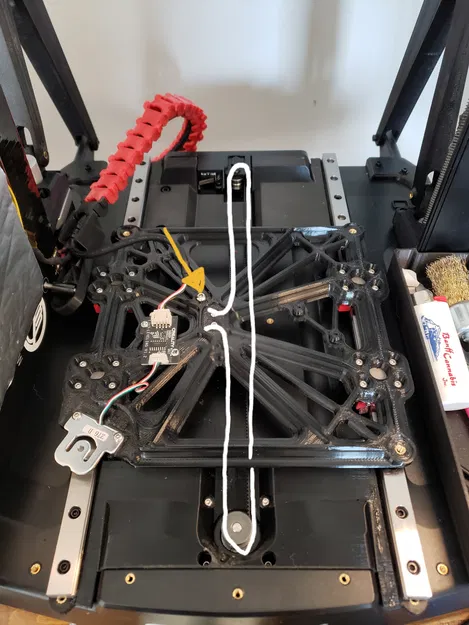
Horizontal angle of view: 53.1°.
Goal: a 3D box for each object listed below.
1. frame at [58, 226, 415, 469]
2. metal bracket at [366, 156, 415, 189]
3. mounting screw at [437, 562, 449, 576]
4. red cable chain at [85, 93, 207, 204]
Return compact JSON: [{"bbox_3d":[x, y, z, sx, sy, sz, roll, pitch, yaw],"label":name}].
[{"bbox_3d":[0.002,0.009,0.308,0.206,0.017,0.189,0,53,1],"label":"frame"},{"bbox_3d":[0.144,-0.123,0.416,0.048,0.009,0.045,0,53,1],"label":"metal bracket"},{"bbox_3d":[0.104,0.128,0.234,0.006,0.004,0.006,0,53,1],"label":"mounting screw"},{"bbox_3d":[-0.074,-0.135,0.410,0.040,0.076,0.132,29,59,21],"label":"red cable chain"}]

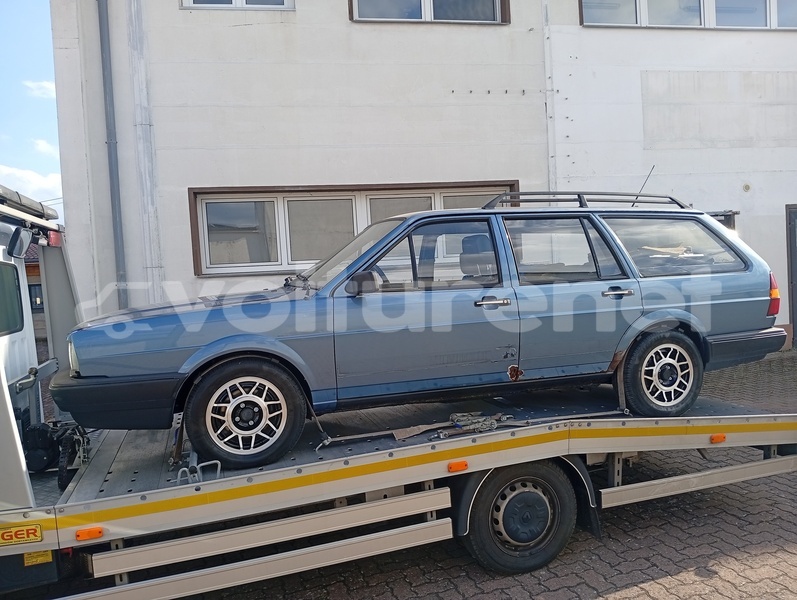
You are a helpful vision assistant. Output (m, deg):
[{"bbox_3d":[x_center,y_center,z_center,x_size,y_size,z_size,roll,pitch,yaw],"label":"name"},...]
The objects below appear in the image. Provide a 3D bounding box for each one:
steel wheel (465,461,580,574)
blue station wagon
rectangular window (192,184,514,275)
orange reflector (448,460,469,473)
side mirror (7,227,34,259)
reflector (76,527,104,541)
[{"bbox_3d":[0.670,1.182,3.505,0.675,0.660,0.220,-5,2,-18],"label":"steel wheel"},{"bbox_3d":[0.290,0.073,4.258,4.545,1.450,1.710,-2,2,-18],"label":"blue station wagon"},{"bbox_3d":[-0.515,-1.070,9.130,4.800,1.240,0.150,-3,2,-10],"label":"rectangular window"},{"bbox_3d":[0.310,0.856,3.197,0.101,0.041,0.020,-5,2,-18],"label":"orange reflector"},{"bbox_3d":[-2.126,-0.322,3.500,0.050,0.160,0.230,18,-5,-18],"label":"side mirror"},{"bbox_3d":[-1.317,0.999,2.660,0.101,0.041,0.020,-5,2,-18],"label":"reflector"}]

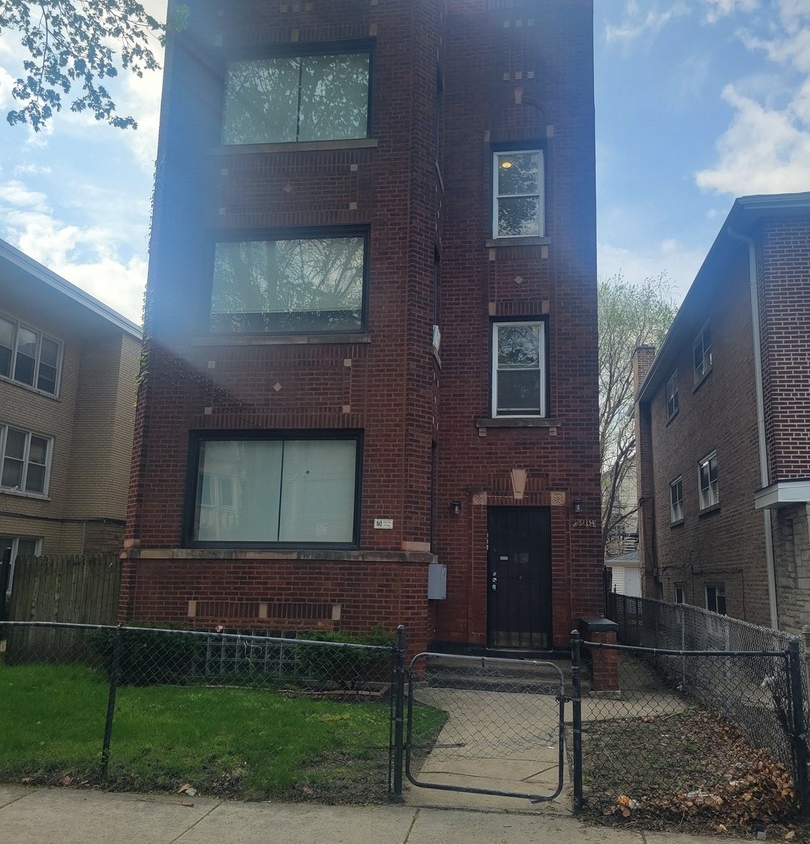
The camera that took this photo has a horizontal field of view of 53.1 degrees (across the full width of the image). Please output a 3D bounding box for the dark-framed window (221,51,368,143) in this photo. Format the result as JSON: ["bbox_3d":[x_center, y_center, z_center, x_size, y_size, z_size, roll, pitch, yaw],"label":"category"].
[{"bbox_3d":[-1.653,-4.920,12.229,2.290,1.567,0.120,0,-11,8],"label":"dark-framed window"}]

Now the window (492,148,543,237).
[{"bbox_3d":[1.809,-3.645,12.966,0.806,1.488,0.120,0,-11,8],"label":"window"}]

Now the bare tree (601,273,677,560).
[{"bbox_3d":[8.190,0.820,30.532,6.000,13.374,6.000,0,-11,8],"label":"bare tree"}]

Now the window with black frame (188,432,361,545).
[{"bbox_3d":[-1.822,0.935,11.129,2.427,1.549,0.120,0,-11,8],"label":"window with black frame"}]

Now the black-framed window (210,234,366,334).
[{"bbox_3d":[-1.697,-1.975,11.670,2.321,1.505,0.120,0,-11,8],"label":"black-framed window"}]

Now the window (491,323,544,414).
[{"bbox_3d":[1.743,-0.802,12.429,0.796,1.517,0.120,0,-11,8],"label":"window"}]

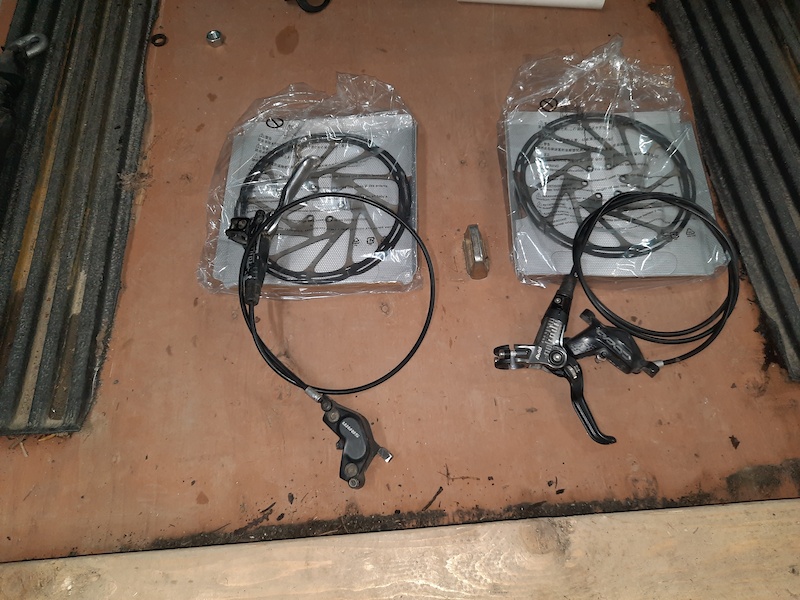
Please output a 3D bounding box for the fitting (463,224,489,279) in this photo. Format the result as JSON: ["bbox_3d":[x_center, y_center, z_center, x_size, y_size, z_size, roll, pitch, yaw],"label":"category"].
[{"bbox_3d":[0.084,-0.051,0.629,0.026,0.019,0.057,-4,66,0],"label":"fitting"}]

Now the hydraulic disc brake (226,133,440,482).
[{"bbox_3d":[-0.064,0.006,0.590,0.209,0.048,0.352,-9,66,-2],"label":"hydraulic disc brake"}]

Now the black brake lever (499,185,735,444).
[{"bbox_3d":[0.238,0.001,0.591,0.163,0.040,0.298,37,72,16],"label":"black brake lever"}]

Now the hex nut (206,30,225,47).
[{"bbox_3d":[-0.249,-0.350,0.773,0.020,0.010,0.019,-1,66,1],"label":"hex nut"}]

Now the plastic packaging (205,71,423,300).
[{"bbox_3d":[-0.099,-0.143,0.670,0.234,0.026,0.296,-1,66,1],"label":"plastic packaging"}]

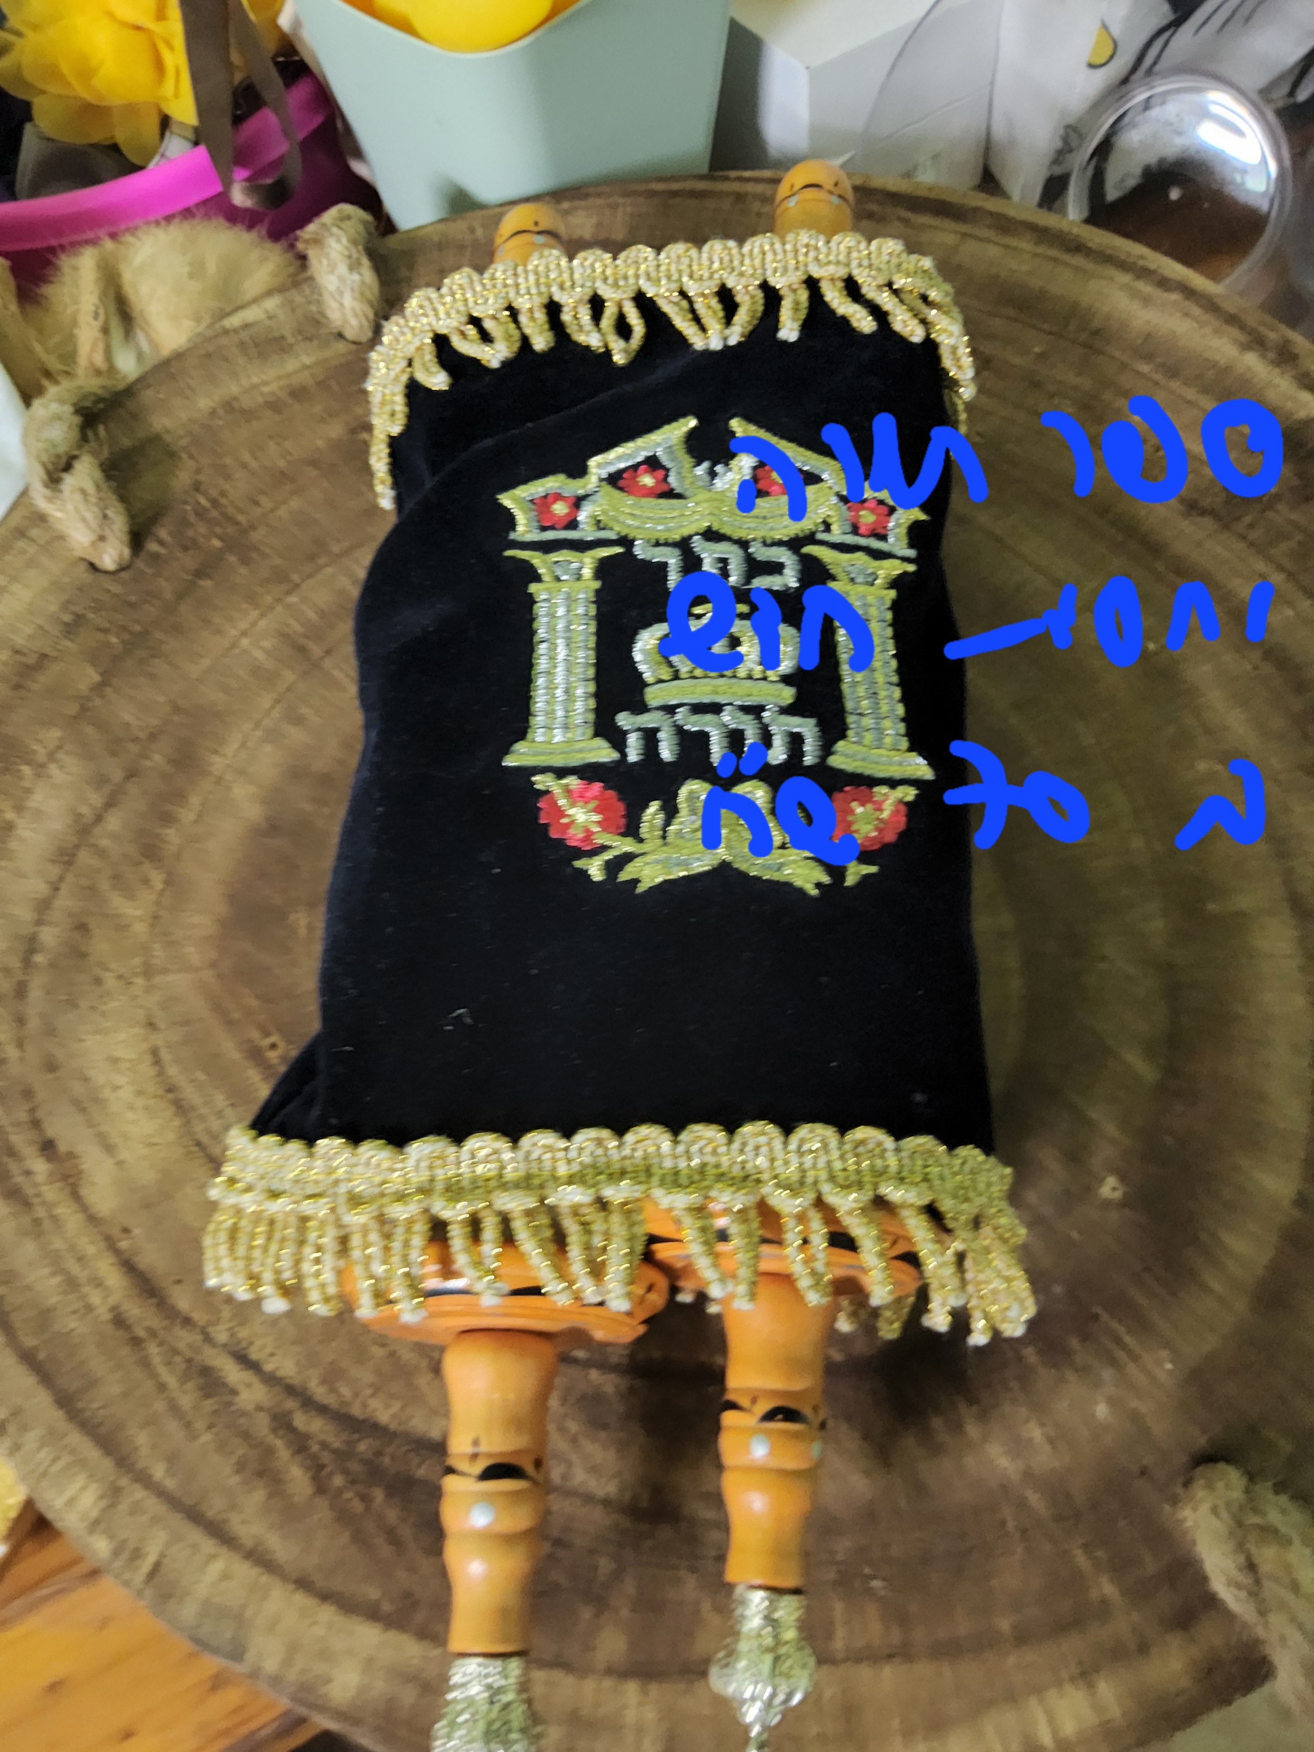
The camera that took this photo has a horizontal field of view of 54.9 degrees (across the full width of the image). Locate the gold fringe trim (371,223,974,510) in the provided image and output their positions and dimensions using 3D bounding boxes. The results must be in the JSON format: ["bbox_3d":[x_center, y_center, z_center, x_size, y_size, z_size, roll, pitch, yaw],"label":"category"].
[{"bbox_3d":[0.003,-0.133,0.340,0.160,0.054,0.049,1,67,2],"label":"gold fringe trim"}]

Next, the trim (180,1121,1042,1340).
[{"bbox_3d":[-0.009,0.080,0.278,0.182,0.056,0.040,1,66,2],"label":"trim"}]

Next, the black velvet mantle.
[{"bbox_3d":[-0.001,-0.042,0.302,0.157,0.056,0.220,1,67,2],"label":"black velvet mantle"}]

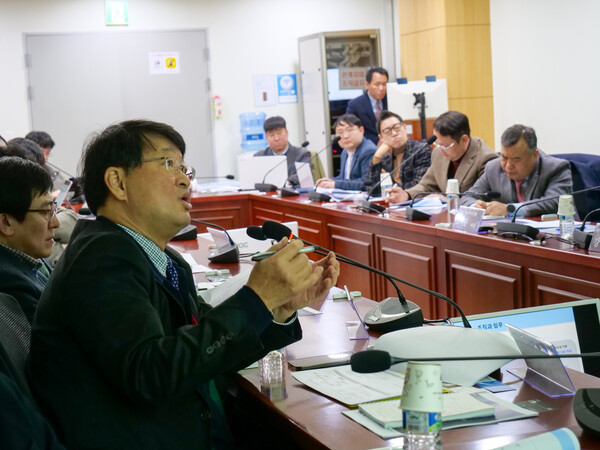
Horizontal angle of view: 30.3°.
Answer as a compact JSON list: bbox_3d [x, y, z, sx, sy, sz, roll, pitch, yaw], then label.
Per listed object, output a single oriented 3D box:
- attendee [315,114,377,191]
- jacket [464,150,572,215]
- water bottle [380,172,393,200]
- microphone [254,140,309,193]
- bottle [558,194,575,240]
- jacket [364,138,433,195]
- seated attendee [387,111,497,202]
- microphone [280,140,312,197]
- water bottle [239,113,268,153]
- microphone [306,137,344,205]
[{"bbox_3d":[0.316,-0.175,7.976,0.680,1.220,0.500,-6,7,-24],"label":"attendee"},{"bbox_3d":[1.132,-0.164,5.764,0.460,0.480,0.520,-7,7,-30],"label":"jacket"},{"bbox_3d":[0.518,-0.222,6.650,0.070,0.185,0.070,-3,6,0],"label":"water bottle"},{"bbox_3d":[-0.131,-0.423,8.100,0.400,0.360,0.130,-6,7,-21],"label":"microphone"},{"bbox_3d":[1.110,-0.030,4.620,0.070,0.187,0.070,-6,7,-21],"label":"bottle"},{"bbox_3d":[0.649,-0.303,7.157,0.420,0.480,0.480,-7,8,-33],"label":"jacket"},{"bbox_3d":[0.848,-0.066,6.556,0.680,1.220,0.540,-6,7,-24],"label":"seated attendee"},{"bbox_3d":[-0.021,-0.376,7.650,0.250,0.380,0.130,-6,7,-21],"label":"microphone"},{"bbox_3d":[-0.460,-0.891,10.800,0.270,0.420,0.270,-3,6,0],"label":"water bottle"},{"bbox_3d":[0.169,-0.361,7.220,0.270,0.420,0.130,-6,7,-21],"label":"microphone"}]

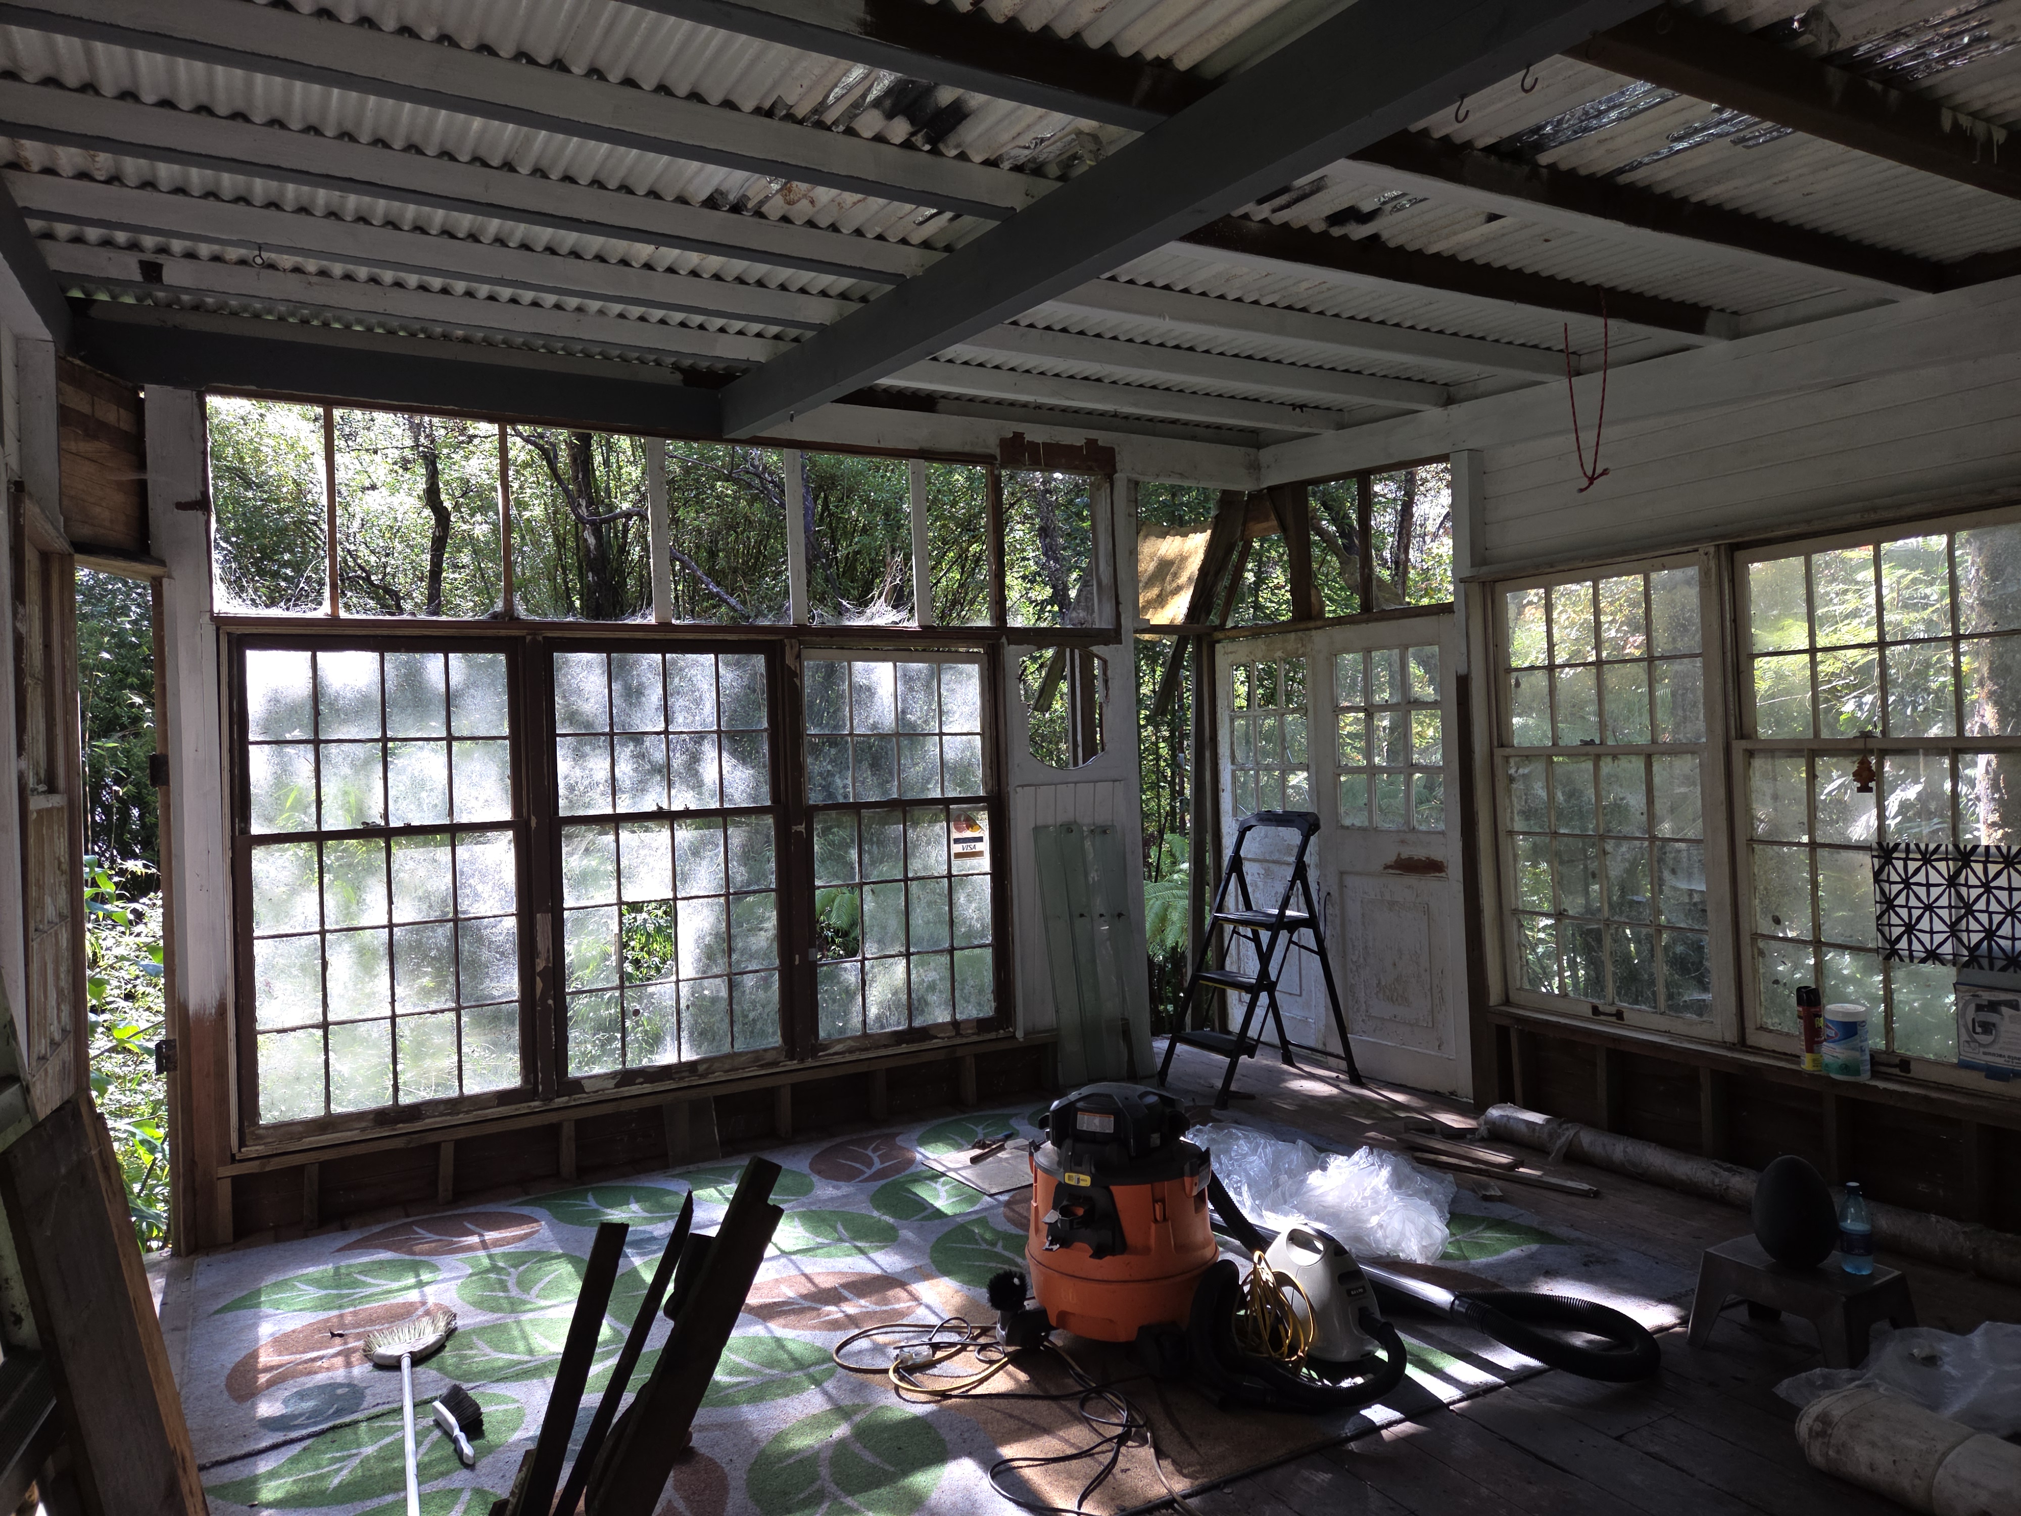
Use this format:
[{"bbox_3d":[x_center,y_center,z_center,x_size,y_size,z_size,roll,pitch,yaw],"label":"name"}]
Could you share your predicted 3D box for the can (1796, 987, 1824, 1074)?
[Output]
[{"bbox_3d":[2.482,0.842,4.165,0.068,0.250,0.068,-2,0,19],"label":"can"}]

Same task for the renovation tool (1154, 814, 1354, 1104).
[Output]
[{"bbox_3d":[1.052,0.827,5.776,0.730,1.168,0.490,-2,0,-25],"label":"renovation tool"}]

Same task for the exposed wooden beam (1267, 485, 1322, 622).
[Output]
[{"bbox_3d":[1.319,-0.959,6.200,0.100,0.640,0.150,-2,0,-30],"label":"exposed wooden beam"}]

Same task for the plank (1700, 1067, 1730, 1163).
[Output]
[{"bbox_3d":[2.425,1.217,4.623,0.090,0.306,0.042,-2,0,-30],"label":"plank"}]

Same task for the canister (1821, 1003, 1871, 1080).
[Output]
[{"bbox_3d":[2.533,0.861,4.067,0.137,0.210,0.137,-2,0,-30],"label":"canister"}]

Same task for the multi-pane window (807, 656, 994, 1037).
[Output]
[{"bbox_3d":[-0.440,0.361,5.525,0.815,1.515,0.070,-2,0,-30],"label":"multi-pane window"}]

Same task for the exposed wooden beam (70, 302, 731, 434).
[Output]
[{"bbox_3d":[-1.990,-1.287,4.629,2.035,0.185,0.090,-2,0,-30],"label":"exposed wooden beam"}]

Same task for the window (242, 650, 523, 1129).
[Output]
[{"bbox_3d":[-2.104,0.409,4.555,0.818,1.545,0.070,-2,0,-30],"label":"window"}]

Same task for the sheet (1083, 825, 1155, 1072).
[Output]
[{"bbox_3d":[0.481,0.873,6.003,0.220,1.168,0.020,-7,-2,-30],"label":"sheet"}]

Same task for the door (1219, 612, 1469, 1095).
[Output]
[{"bbox_3d":[1.464,0.407,6.098,0.050,1.977,1.510,-2,0,-30],"label":"door"}]

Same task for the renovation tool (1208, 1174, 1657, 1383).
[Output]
[{"bbox_3d":[0.997,1.289,3.617,0.420,0.300,1.400,-2,0,-44],"label":"renovation tool"}]

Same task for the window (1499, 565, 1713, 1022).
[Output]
[{"bbox_3d":[2.167,0.135,4.936,0.070,1.579,0.842,-2,0,-30],"label":"window"}]

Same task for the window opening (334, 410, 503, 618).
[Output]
[{"bbox_3d":[-2.039,-0.831,4.678,0.551,0.691,0.070,-2,0,-30],"label":"window opening"}]

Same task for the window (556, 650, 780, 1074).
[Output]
[{"bbox_3d":[-1.267,0.376,5.043,0.825,1.544,0.070,-2,0,-30],"label":"window"}]

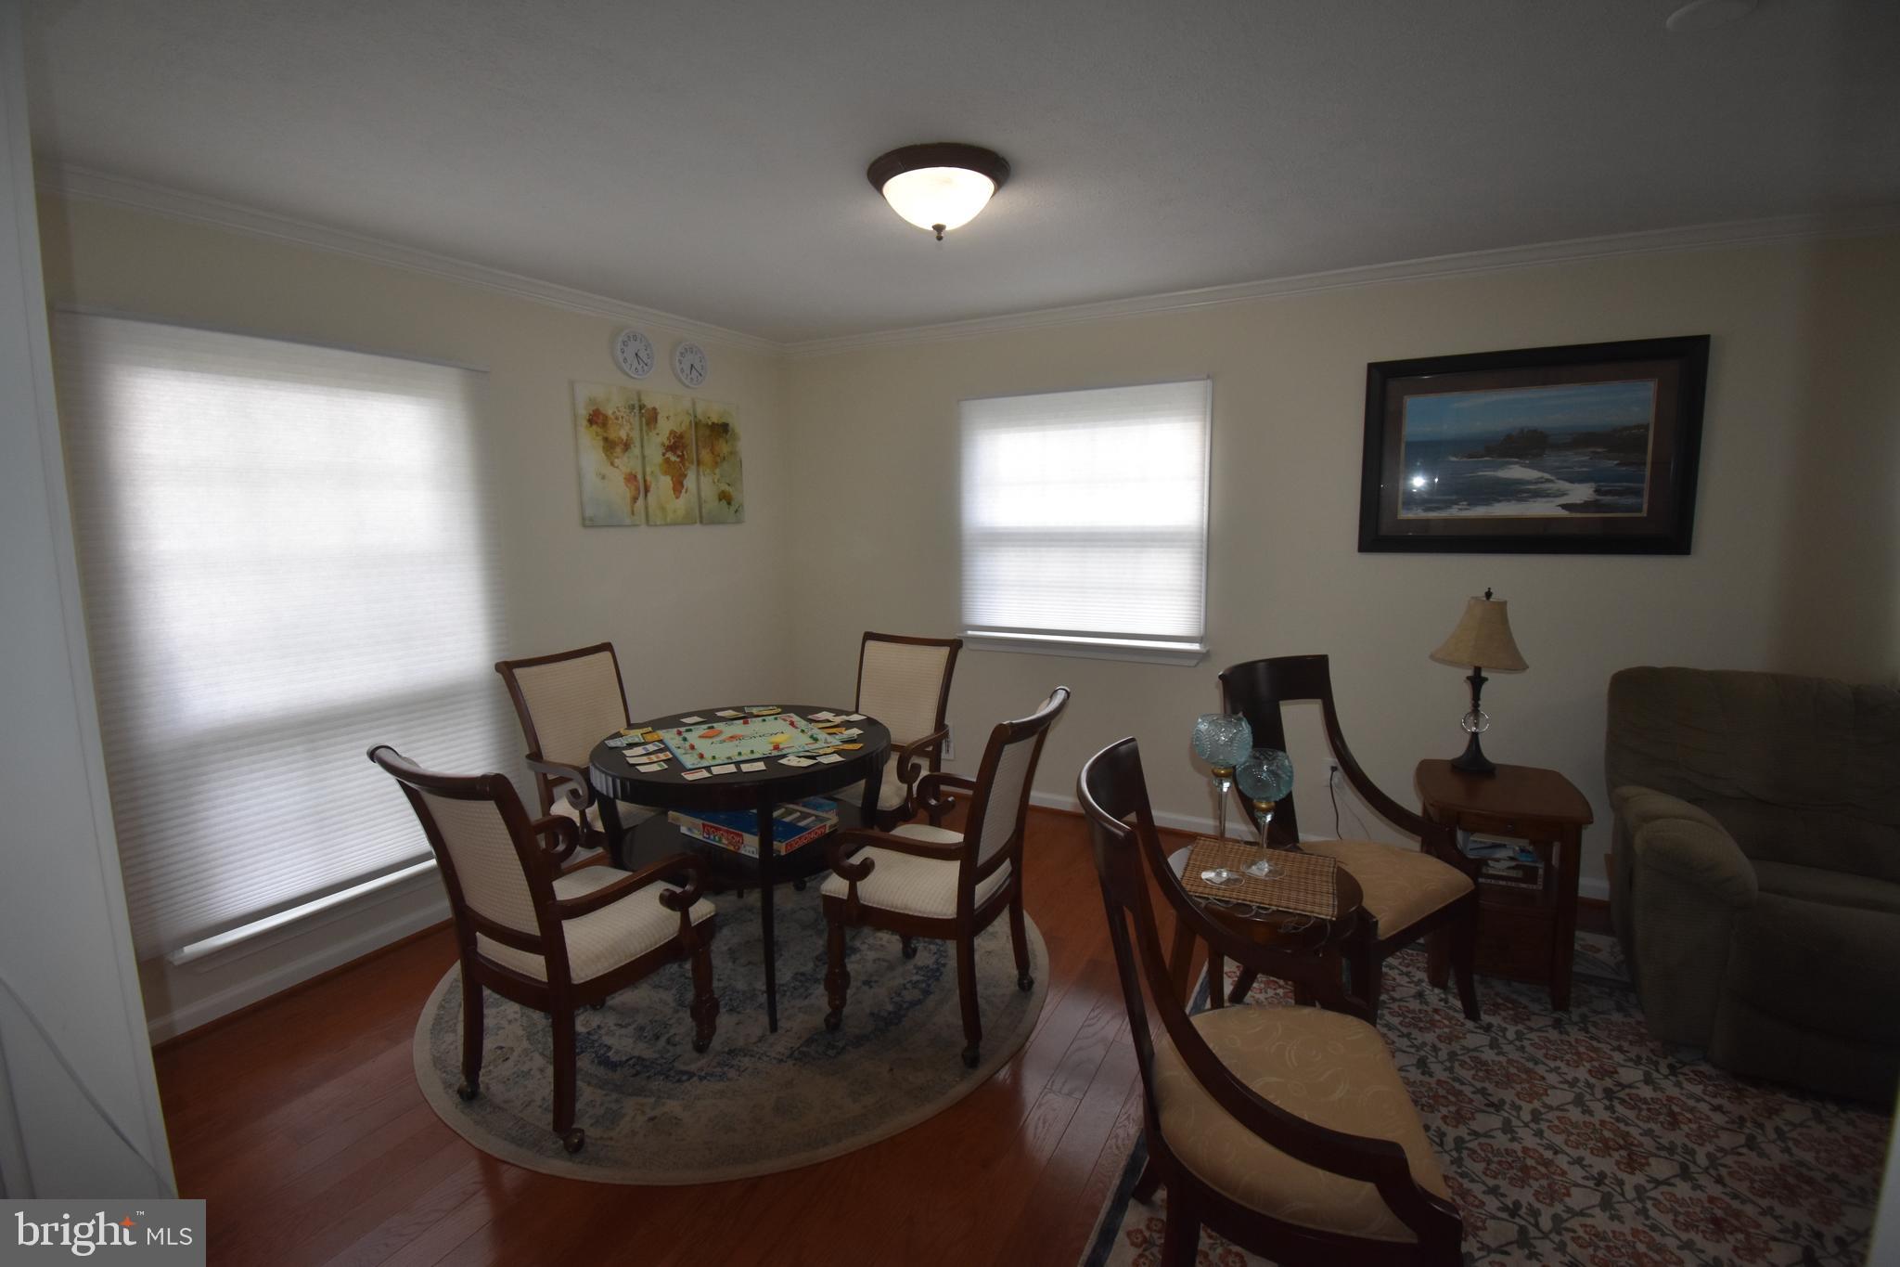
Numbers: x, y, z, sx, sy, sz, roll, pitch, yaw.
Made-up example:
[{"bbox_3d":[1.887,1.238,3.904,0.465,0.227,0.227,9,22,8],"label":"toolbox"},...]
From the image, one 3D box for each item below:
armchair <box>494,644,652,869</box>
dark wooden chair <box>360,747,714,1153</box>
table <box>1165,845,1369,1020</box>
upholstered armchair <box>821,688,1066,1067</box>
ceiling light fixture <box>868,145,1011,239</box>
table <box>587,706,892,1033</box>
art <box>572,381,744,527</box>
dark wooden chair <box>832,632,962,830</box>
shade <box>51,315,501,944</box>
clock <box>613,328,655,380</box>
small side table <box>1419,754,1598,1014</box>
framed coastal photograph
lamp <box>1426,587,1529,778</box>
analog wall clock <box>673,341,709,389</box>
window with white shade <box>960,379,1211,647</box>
[{"bbox_3d":[-1.264,0.588,3.014,0.630,0.980,0.580,4,9,27],"label":"armchair"},{"bbox_3d":[-1.010,0.729,2.088,0.570,0.990,0.610,4,9,28],"label":"dark wooden chair"},{"bbox_3d":[0.827,0.918,2.137,0.480,0.550,0.480,4,9,27],"label":"table"},{"bbox_3d":[-0.009,0.678,2.371,0.630,0.980,0.580,4,9,27],"label":"upholstered armchair"},{"bbox_3d":[-0.026,-1.178,2.208,0.385,0.175,0.385,-1,8,0],"label":"ceiling light fixture"},{"bbox_3d":[-0.715,0.739,2.790,0.995,0.760,0.995,-1,8,0],"label":"table"},{"bbox_3d":[-1.343,-0.829,3.794,0.025,0.620,1.000,4,9,27],"label":"art"},{"bbox_3d":[-0.299,0.546,3.276,0.570,0.990,0.610,4,9,28],"label":"dark wooden chair"},{"bbox_3d":[-2.003,-0.031,2.601,0.050,1.765,1.160,4,9,28],"label":"shade"},{"bbox_3d":[-1.418,-1.262,3.575,0.040,0.222,0.222,4,9,28],"label":"clock"},{"bbox_3d":[1.785,0.795,2.614,0.430,0.600,0.520,4,9,27],"label":"small side table"},{"bbox_3d":[2.093,-0.661,2.904,1.030,0.735,0.040,4,9,27],"label":"framed coastal photograph"},{"bbox_3d":[1.810,0.159,2.702,0.280,0.630,0.280,4,9,27],"label":"lamp"},{"bbox_3d":[-1.260,-1.309,3.863,0.040,0.230,0.230,4,9,27],"label":"analog wall clock"},{"bbox_3d":[0.582,-0.563,3.757,1.215,1.160,0.050,4,9,28],"label":"window with white shade"}]

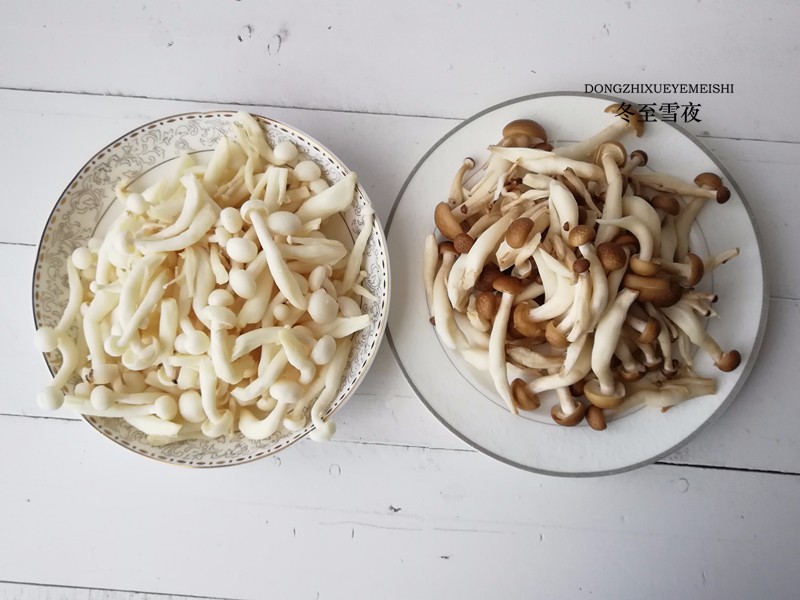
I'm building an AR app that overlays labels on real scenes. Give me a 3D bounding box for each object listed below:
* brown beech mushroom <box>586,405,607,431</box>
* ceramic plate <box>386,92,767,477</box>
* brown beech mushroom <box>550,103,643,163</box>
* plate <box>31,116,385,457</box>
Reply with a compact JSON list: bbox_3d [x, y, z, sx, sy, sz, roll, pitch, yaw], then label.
[{"bbox_3d":[0.108,0.064,0.344,0.013,0.013,0.015,-21,85,-27],"label":"brown beech mushroom"},{"bbox_3d":[0.097,-0.011,0.358,0.218,0.018,0.218,0,86,0],"label":"ceramic plate"},{"bbox_3d":[0.108,-0.092,0.352,0.056,0.024,0.025,-28,86,7],"label":"brown beech mushroom"},{"bbox_3d":[-0.102,-0.007,0.353,0.197,0.032,0.197,0,86,0],"label":"plate"}]

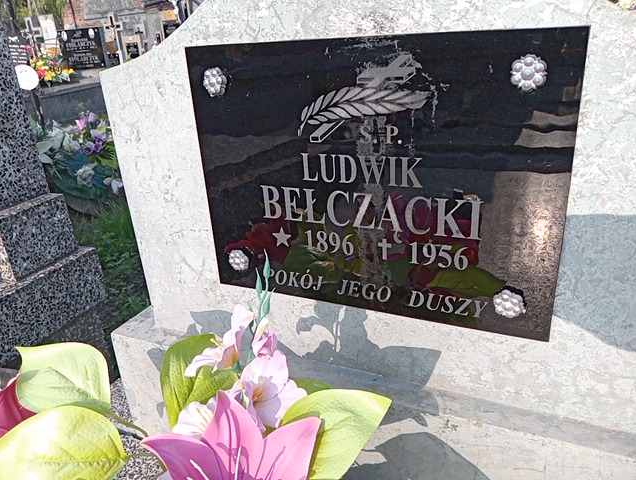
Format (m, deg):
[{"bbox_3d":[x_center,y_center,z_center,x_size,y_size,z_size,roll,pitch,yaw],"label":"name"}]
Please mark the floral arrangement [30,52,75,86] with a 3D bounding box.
[{"bbox_3d":[-3.128,-2.009,6.100,0.450,0.360,0.380,-14,24,-23],"label":"floral arrangement"}]

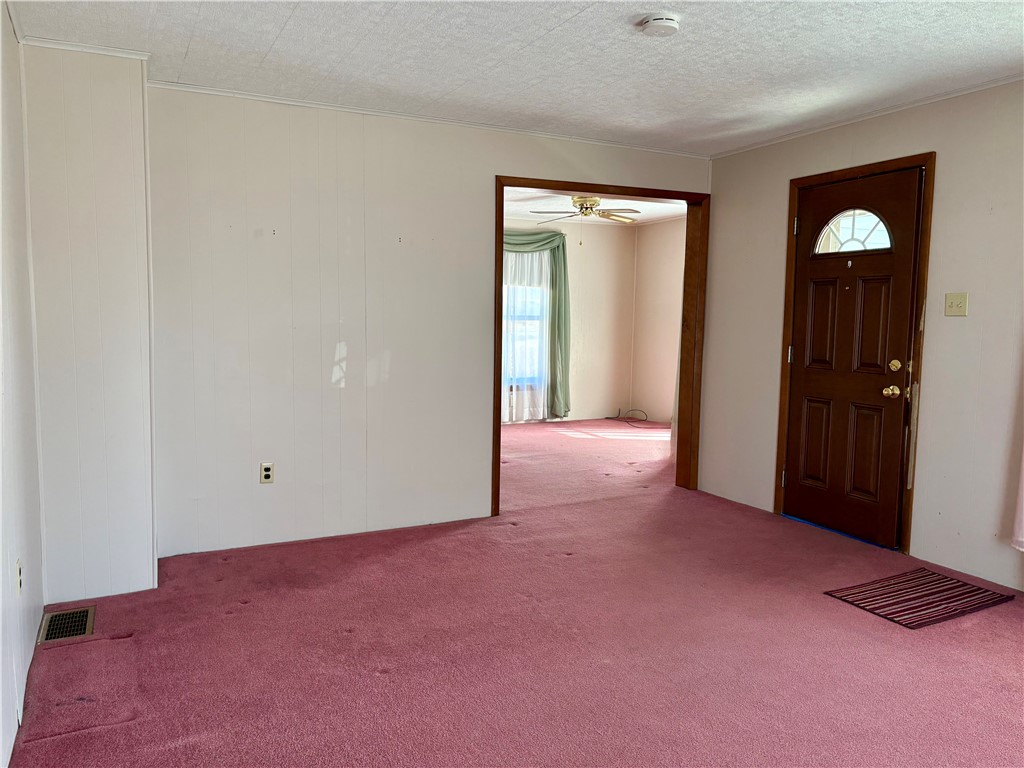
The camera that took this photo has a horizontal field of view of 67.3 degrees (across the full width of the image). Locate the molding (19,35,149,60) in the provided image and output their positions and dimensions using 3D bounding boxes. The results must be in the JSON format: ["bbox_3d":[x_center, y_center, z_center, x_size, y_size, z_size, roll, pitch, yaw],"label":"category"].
[{"bbox_3d":[-1.739,-1.380,3.154,0.463,0.036,0.030,-2,6,-27],"label":"molding"}]

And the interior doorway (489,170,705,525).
[{"bbox_3d":[0.598,-0.244,5.100,1.648,2.077,0.159,-2,6,-27],"label":"interior doorway"}]

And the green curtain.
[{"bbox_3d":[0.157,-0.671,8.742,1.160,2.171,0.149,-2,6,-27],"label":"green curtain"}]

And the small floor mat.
[{"bbox_3d":[1.861,0.954,3.507,0.767,0.012,0.448,-2,6,-31],"label":"small floor mat"}]

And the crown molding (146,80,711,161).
[{"bbox_3d":[-0.192,-1.498,4.474,3.496,0.032,0.030,-2,6,-27],"label":"crown molding"}]

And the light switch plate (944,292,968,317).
[{"bbox_3d":[2.203,-0.393,3.819,0.012,0.117,0.117,-2,6,-27],"label":"light switch plate"}]

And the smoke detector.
[{"bbox_3d":[0.553,-1.336,2.867,0.146,0.045,0.146,1,5,0],"label":"smoke detector"}]

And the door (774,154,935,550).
[{"bbox_3d":[1.932,-0.173,4.424,0.080,2.096,0.946,-2,6,-27],"label":"door"}]

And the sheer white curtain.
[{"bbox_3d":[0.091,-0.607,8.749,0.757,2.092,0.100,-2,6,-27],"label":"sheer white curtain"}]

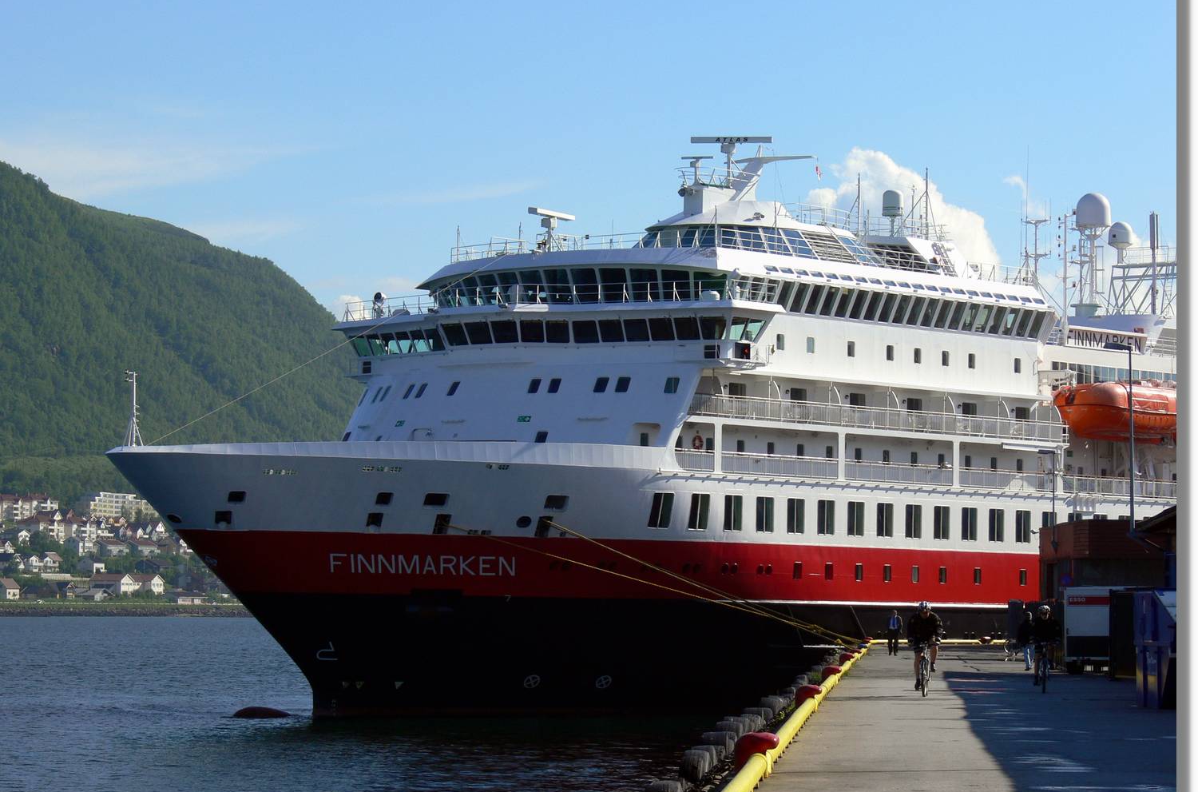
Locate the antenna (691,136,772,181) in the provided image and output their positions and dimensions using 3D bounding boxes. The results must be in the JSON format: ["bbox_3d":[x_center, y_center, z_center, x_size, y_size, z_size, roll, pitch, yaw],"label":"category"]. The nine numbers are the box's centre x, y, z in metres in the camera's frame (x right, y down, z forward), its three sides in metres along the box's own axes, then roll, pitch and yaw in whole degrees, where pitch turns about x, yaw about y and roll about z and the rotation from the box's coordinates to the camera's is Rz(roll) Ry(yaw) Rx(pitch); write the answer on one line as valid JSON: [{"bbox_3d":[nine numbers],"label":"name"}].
[{"bbox_3d":[6.815,-12.166,195.211,4.150,2.300,0.600,0,-3,8],"label":"antenna"}]

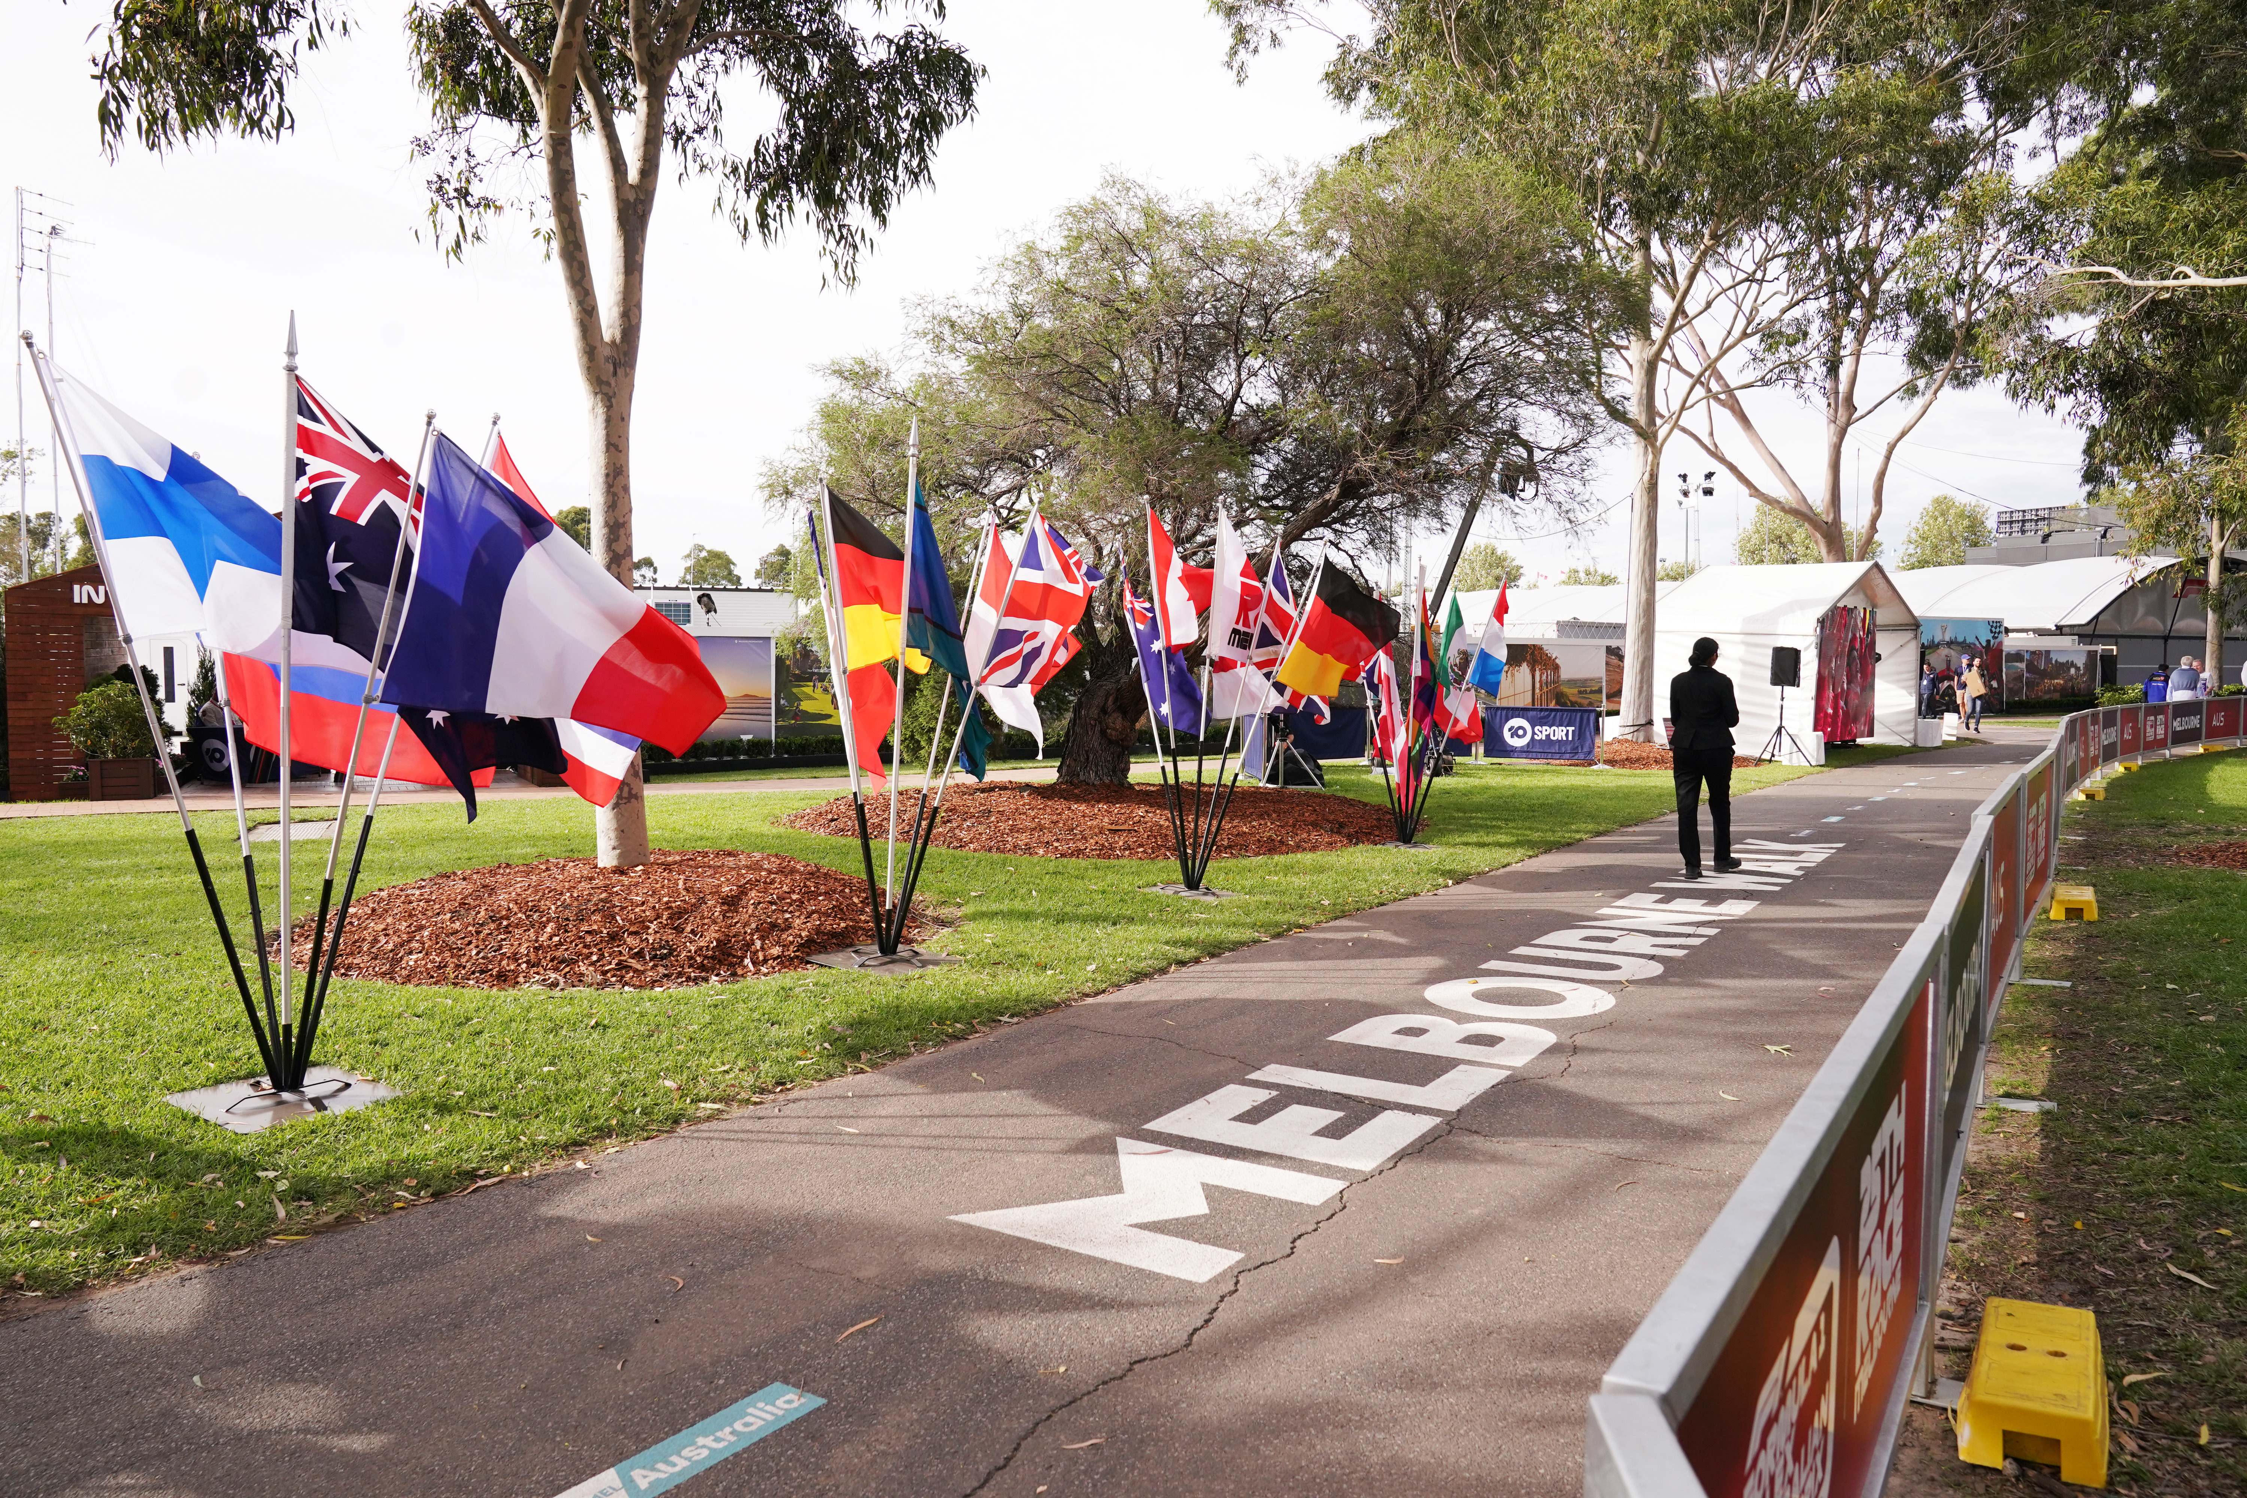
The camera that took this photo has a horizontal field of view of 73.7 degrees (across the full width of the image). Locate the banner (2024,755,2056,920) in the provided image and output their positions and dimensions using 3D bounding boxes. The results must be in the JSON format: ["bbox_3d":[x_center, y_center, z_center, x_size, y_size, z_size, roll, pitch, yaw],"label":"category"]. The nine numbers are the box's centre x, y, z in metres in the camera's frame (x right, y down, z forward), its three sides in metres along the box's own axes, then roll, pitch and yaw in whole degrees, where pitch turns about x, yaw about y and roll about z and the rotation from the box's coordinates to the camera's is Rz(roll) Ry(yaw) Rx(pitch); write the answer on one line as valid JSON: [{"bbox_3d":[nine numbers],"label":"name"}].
[{"bbox_3d":[4.941,0.451,8.051,0.040,0.680,2.300,2,4,34],"label":"banner"}]

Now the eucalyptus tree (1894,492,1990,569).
[{"bbox_3d":[43.860,-8.184,80.292,5.600,10.850,5.600,0,3,0],"label":"eucalyptus tree"}]

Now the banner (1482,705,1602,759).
[{"bbox_3d":[6.370,-0.239,22.790,1.700,0.790,0.060,2,3,24],"label":"banner"}]

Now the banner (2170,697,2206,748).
[{"bbox_3d":[18.616,-0.445,26.200,2.350,0.700,0.040,-3,4,-45],"label":"banner"}]

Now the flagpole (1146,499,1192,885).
[{"bbox_3d":[0.305,-0.356,9.884,0.035,2.570,0.035,-7,3,0],"label":"flagpole"}]

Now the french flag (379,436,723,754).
[{"bbox_3d":[-1.960,-0.490,5.250,0.360,1.030,1.360,2,4,28],"label":"french flag"}]

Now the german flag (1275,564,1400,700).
[{"bbox_3d":[1.465,-0.810,10.310,0.350,0.970,1.330,2,4,28],"label":"german flag"}]

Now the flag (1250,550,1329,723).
[{"bbox_3d":[1.164,-0.780,10.400,0.550,1.180,0.420,-1,3,-19],"label":"flag"}]

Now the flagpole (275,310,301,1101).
[{"bbox_3d":[-2.877,-0.153,5.171,0.050,2.672,0.050,2,3,0],"label":"flagpole"}]

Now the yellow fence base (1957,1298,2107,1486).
[{"bbox_3d":[1.820,1.255,2.980,0.230,0.125,0.580,2,4,32],"label":"yellow fence base"}]

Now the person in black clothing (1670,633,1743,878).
[{"bbox_3d":[4.195,0.049,10.749,0.470,1.690,0.360,3,4,38],"label":"person in black clothing"}]

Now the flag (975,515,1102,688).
[{"bbox_3d":[-0.409,-0.709,7.200,0.630,0.860,0.400,-1,3,-14],"label":"flag"}]

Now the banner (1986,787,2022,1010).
[{"bbox_3d":[3.590,0.587,6.085,0.040,0.690,2.250,2,4,34],"label":"banner"}]

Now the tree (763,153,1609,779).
[{"bbox_3d":[0.614,-2.744,15.174,8.400,6.450,7.600,0,3,0],"label":"tree"}]

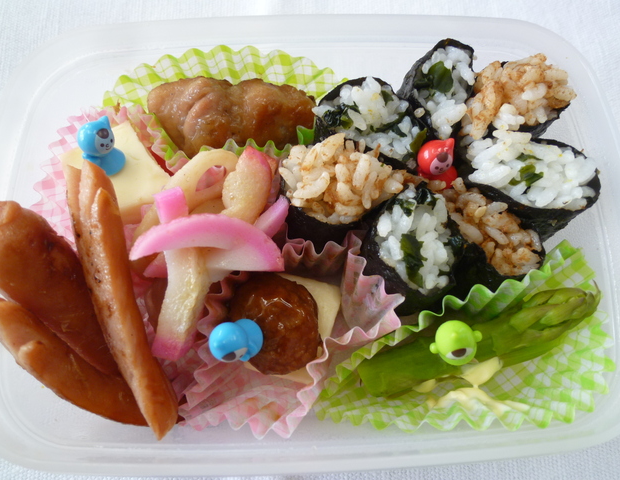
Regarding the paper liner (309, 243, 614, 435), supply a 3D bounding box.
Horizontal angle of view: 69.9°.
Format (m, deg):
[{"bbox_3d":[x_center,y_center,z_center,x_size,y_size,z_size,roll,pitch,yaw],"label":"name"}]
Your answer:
[{"bbox_3d":[0.053,0.033,0.150,0.094,0.027,0.055,-17,78,-4],"label":"paper liner"}]

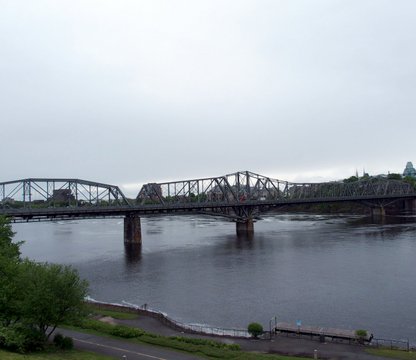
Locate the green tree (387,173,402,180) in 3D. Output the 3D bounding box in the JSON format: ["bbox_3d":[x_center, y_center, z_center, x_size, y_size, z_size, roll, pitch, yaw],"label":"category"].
[{"bbox_3d":[213.730,-3.670,445.000,17.000,11.000,14.000,-2,-1,26],"label":"green tree"}]

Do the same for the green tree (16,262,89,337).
[{"bbox_3d":[-18.020,13.850,45.000,8.200,8.800,8.000,-1,-1,-22],"label":"green tree"}]

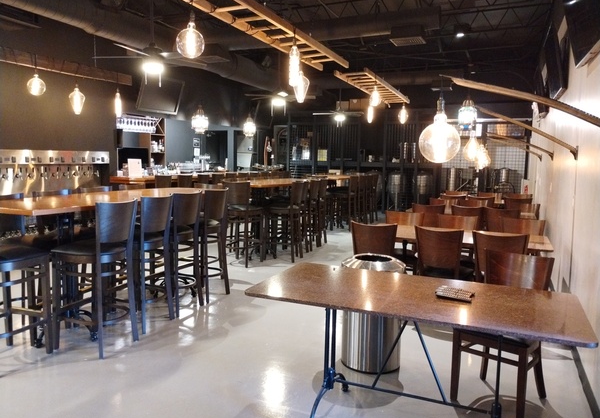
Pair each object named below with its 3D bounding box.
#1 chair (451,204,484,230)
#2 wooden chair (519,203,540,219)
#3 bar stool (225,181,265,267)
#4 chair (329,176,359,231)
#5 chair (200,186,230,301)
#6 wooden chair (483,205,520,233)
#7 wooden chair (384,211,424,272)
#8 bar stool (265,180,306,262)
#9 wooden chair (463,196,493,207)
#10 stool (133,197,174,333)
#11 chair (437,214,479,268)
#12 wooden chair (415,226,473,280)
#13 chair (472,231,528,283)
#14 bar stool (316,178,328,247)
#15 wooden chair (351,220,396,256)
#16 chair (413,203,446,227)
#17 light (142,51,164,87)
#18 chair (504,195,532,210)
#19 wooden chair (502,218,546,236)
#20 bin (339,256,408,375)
[{"bbox_3d":[2.330,0.375,6.696,0.433,0.855,0.490,4,6,29],"label":"chair"},{"bbox_3d":[3.189,0.361,6.973,0.433,0.855,0.490,3,6,25],"label":"wooden chair"},{"bbox_3d":[-0.786,0.193,6.684,0.433,1.126,0.504,3,6,23],"label":"bar stool"},{"bbox_3d":[0.920,-0.126,10.191,0.504,1.126,0.433,3,6,23],"label":"chair"},{"bbox_3d":[-1.032,0.356,5.041,0.490,1.118,0.430,3,6,23],"label":"chair"},{"bbox_3d":[2.575,0.409,6.233,0.430,0.865,0.470,3,6,23],"label":"wooden chair"},{"bbox_3d":[1.112,0.482,5.422,0.433,0.855,0.490,3,6,23],"label":"wooden chair"},{"bbox_3d":[-0.211,0.168,7.029,0.504,1.126,0.433,3,6,23],"label":"bar stool"},{"bbox_3d":[3.099,0.207,8.317,0.430,0.865,0.470,3,6,23],"label":"wooden chair"},{"bbox_3d":[-1.383,0.431,4.168,0.504,1.126,0.433,3,6,23],"label":"stool"},{"bbox_3d":[1.595,0.518,5.025,0.430,0.865,0.470,3,6,23],"label":"chair"},{"bbox_3d":[1.277,0.578,4.387,0.430,0.865,0.470,4,6,26],"label":"wooden chair"},{"bbox_3d":[1.734,0.610,4.215,0.433,0.855,0.490,4,6,26],"label":"chair"},{"bbox_3d":[0.207,0.042,8.373,0.504,1.126,0.433,3,6,23],"label":"bar stool"},{"bbox_3d":[0.744,0.543,4.669,0.430,0.865,0.470,3,6,21],"label":"wooden chair"},{"bbox_3d":[1.772,0.359,6.634,0.430,0.865,0.470,3,6,22],"label":"chair"},{"bbox_3d":[-1.688,-1.607,5.600,0.250,0.410,0.250,3,6,23],"label":"light"},{"bbox_3d":[3.635,0.229,8.158,0.430,0.865,0.470,3,6,23],"label":"chair"},{"bbox_3d":[2.198,0.545,4.823,0.430,0.865,0.470,3,6,24],"label":"wooden chair"},{"bbox_3d":[0.514,0.716,3.448,0.449,0.757,0.449,3,6,23],"label":"bin"}]

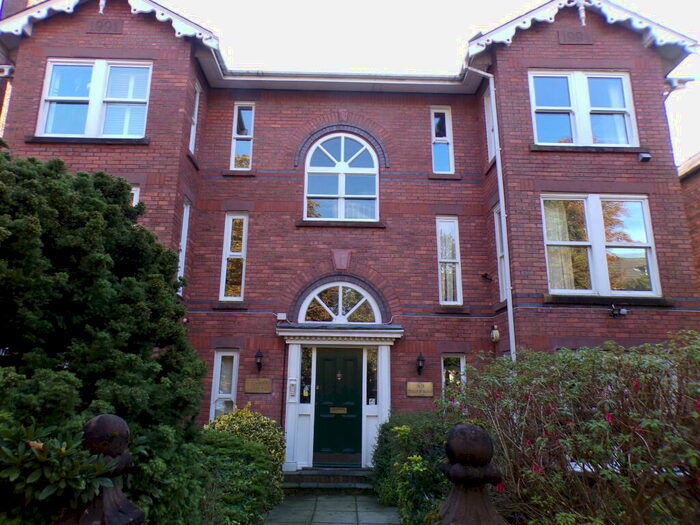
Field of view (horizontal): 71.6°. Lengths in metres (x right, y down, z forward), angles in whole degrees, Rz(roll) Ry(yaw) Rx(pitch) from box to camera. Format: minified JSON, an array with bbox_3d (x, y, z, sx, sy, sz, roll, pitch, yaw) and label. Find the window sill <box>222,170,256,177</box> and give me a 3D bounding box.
[{"bbox_3d":[-2.209,-1.754,9.747,0.645,0.145,0.150,1,-14,-1],"label":"window sill"}]

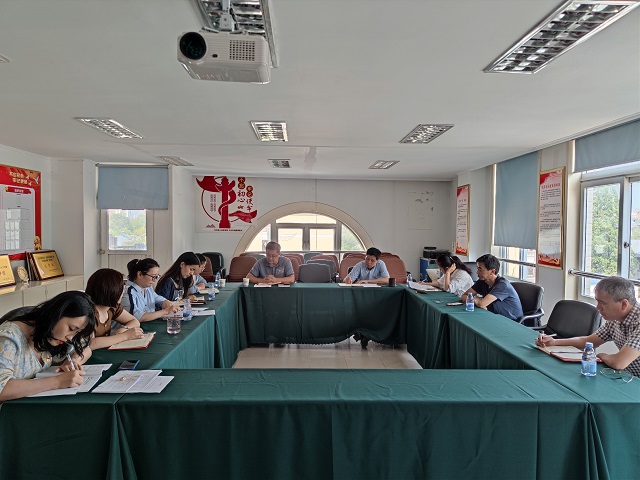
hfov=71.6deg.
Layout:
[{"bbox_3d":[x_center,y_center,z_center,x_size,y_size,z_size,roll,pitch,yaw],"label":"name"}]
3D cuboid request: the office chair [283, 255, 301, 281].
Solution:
[{"bbox_3d":[-0.540,0.761,6.763,0.560,0.980,0.600,1,2,-2],"label":"office chair"}]

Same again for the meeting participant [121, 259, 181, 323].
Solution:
[{"bbox_3d":[-1.373,0.757,3.482,0.700,1.230,0.500,1,2,3],"label":"meeting participant"}]

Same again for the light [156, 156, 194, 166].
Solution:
[{"bbox_3d":[-2.256,-1.253,6.975,0.330,0.080,0.970,1,2,-2],"label":"light"}]

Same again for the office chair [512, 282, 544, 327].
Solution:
[{"bbox_3d":[1.693,0.892,4.195,0.600,0.950,0.580,1,2,-6],"label":"office chair"}]

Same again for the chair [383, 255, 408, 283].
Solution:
[{"bbox_3d":[1.204,0.783,7.271,0.580,1.000,0.620,1,2,-2],"label":"chair"}]

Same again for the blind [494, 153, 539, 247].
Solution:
[{"bbox_3d":[2.984,-0.559,6.792,0.050,1.370,1.330,1,2,-2],"label":"blind"}]

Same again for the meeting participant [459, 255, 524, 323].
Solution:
[{"bbox_3d":[1.596,0.752,4.167,0.680,1.230,0.540,0,2,-10],"label":"meeting participant"}]

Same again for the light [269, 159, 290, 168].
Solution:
[{"bbox_3d":[-0.625,-1.242,7.139,0.330,0.080,0.970,1,2,-2],"label":"light"}]

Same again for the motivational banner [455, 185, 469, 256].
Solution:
[{"bbox_3d":[2.692,-0.362,8.387,0.040,1.300,0.550,1,2,-2],"label":"motivational banner"}]

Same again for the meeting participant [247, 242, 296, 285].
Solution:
[{"bbox_3d":[-0.624,0.656,5.655,0.600,1.260,0.800,1,2,-2],"label":"meeting participant"}]

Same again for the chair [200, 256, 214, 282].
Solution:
[{"bbox_3d":[-1.859,0.772,6.619,0.580,1.000,0.620,1,2,-2],"label":"chair"}]

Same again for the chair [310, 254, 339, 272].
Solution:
[{"bbox_3d":[0.088,0.756,7.137,0.560,0.980,0.600,1,2,-2],"label":"chair"}]

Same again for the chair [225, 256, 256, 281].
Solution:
[{"bbox_3d":[-1.173,0.758,6.638,0.570,0.980,0.600,1,2,-2],"label":"chair"}]

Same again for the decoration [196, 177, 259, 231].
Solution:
[{"bbox_3d":[-2.303,-0.877,10.977,1.550,1.390,0.020,1,2,-2],"label":"decoration"}]

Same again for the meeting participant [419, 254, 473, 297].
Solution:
[{"bbox_3d":[1.540,0.756,5.279,0.730,1.180,0.520,0,2,-6],"label":"meeting participant"}]

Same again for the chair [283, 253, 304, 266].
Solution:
[{"bbox_3d":[-0.521,0.759,7.514,0.580,1.000,0.620,1,2,-2],"label":"chair"}]

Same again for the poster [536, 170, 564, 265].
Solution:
[{"bbox_3d":[3.384,-0.310,6.498,0.035,1.430,0.650,1,2,-2],"label":"poster"}]

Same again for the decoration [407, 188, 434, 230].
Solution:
[{"bbox_3d":[2.528,-0.766,11.166,0.700,1.050,0.020,1,2,-2],"label":"decoration"}]

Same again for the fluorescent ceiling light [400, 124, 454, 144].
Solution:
[{"bbox_3d":[1.232,-1.239,5.164,0.350,0.080,1.030,1,2,-2],"label":"fluorescent ceiling light"}]

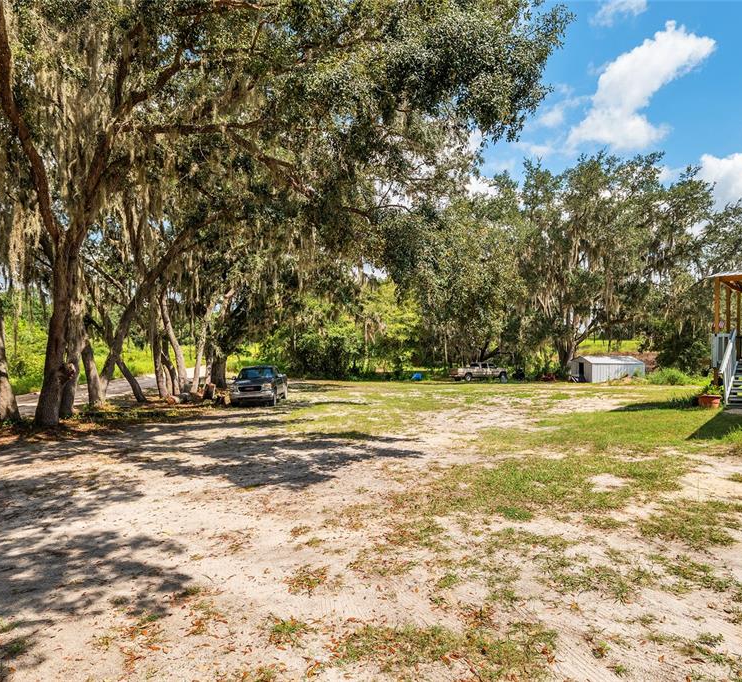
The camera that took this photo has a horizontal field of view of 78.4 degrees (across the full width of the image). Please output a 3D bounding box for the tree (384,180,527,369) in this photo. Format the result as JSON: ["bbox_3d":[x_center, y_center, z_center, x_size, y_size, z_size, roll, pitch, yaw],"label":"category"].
[{"bbox_3d":[8.500,-6.100,46.500,13.800,20.000,13.300,0,0,0],"label":"tree"}]

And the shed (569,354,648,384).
[{"bbox_3d":[21.400,2.480,41.600,4.550,2.240,4.500,0,0,0],"label":"shed"}]

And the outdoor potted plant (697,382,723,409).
[{"bbox_3d":[9.628,1.546,12.900,0.570,0.700,0.570,0,0,43],"label":"outdoor potted plant"}]

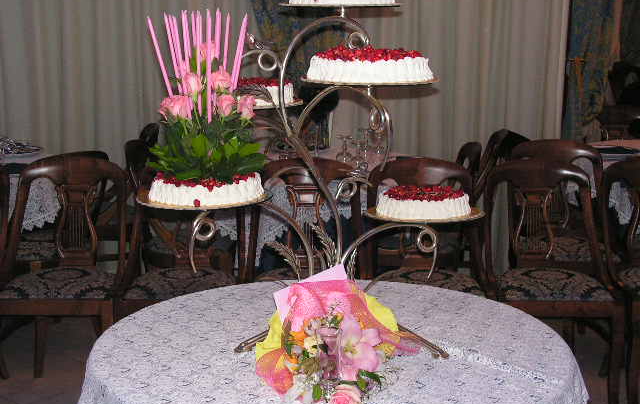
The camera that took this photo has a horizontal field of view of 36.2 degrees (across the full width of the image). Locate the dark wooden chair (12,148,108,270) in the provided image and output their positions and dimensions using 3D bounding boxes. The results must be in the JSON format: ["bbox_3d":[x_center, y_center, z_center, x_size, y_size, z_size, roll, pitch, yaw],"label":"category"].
[{"bbox_3d":[-0.970,0.312,3.744,0.480,0.920,0.540,0,10,0],"label":"dark wooden chair"}]

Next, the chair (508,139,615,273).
[{"bbox_3d":[1.060,0.218,4.266,0.480,0.920,0.540,0,10,0],"label":"chair"}]

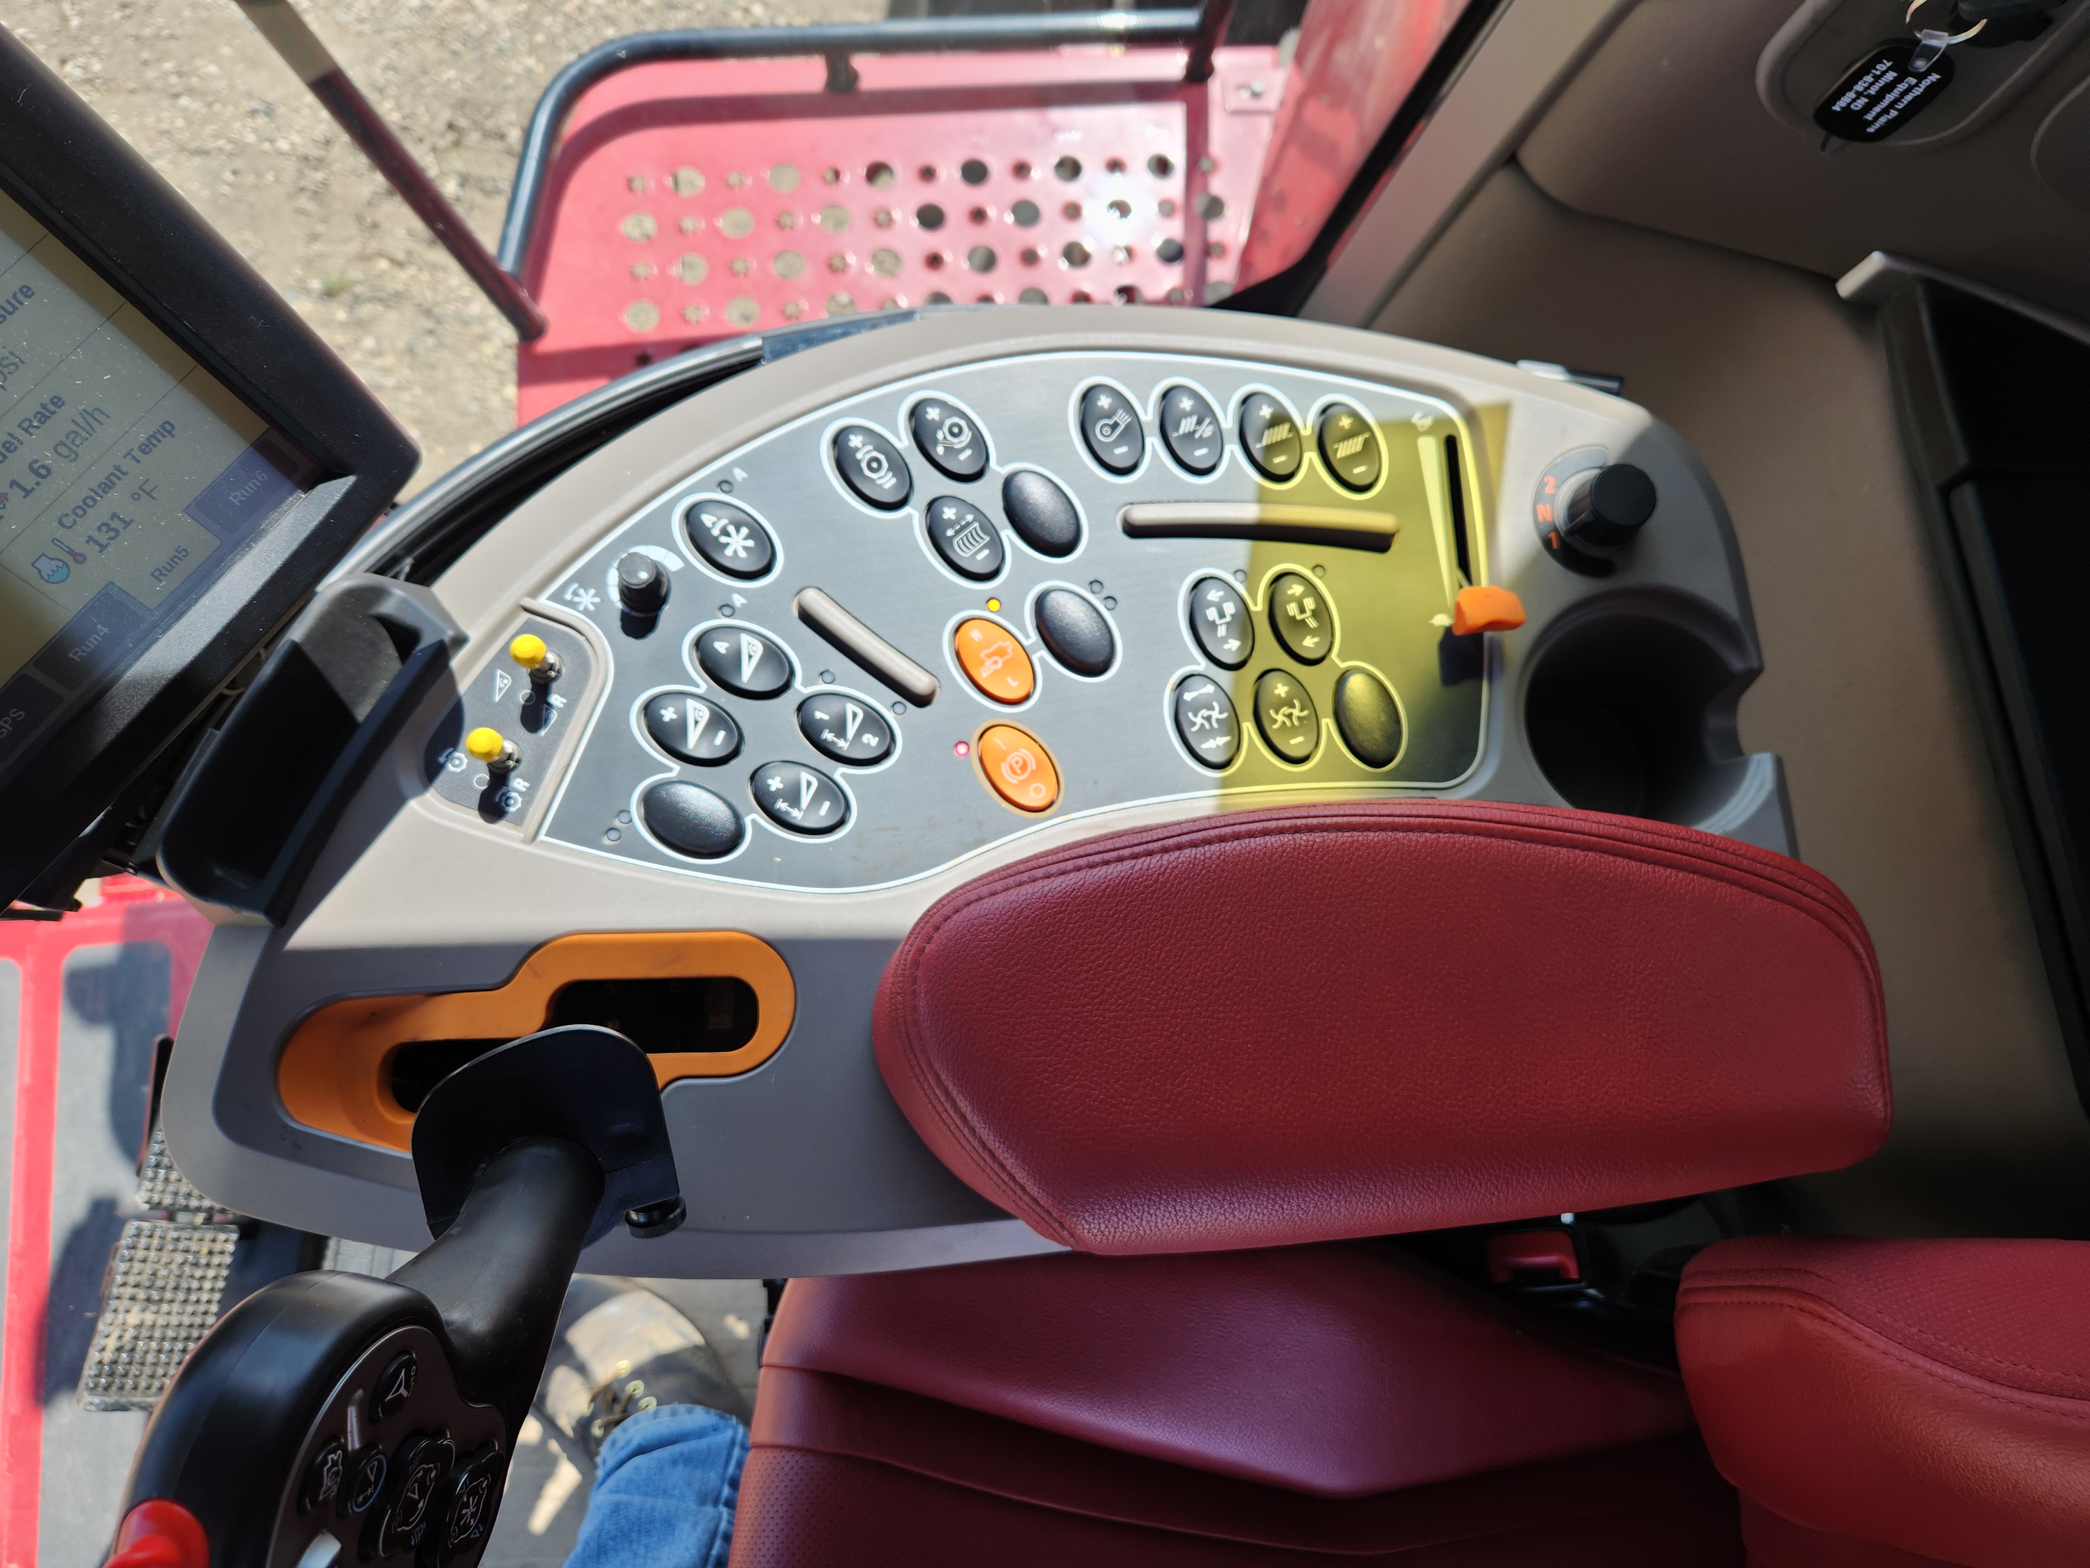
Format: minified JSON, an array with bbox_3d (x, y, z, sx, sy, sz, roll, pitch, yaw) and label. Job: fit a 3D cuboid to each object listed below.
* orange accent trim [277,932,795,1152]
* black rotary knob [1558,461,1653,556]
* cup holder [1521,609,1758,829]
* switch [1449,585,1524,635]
[{"bbox_3d":[-0.167,0.086,0.468,0.162,0.020,0.073,1,79,-7],"label":"orange accent trim"},{"bbox_3d":[0.220,-0.109,0.540,0.028,0.018,0.027,-32,84,-12],"label":"black rotary knob"},{"bbox_3d":[0.224,-0.015,0.568,0.100,0.076,0.100,1,79,-7],"label":"cup holder"},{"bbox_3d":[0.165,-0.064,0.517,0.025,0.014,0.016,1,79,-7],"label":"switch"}]

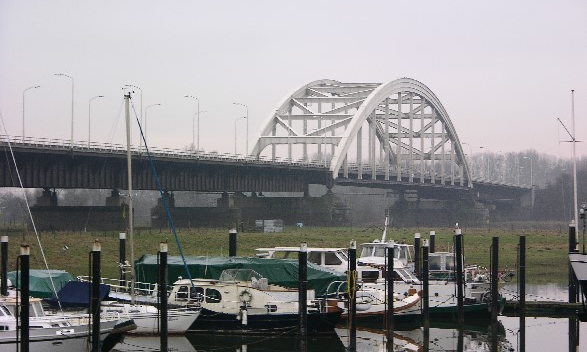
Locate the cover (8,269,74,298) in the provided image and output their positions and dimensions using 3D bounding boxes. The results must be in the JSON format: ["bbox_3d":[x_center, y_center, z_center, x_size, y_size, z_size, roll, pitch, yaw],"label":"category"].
[{"bbox_3d":[-10.652,4.586,86.000,2.700,1.250,2.100,-1,-1,24],"label":"cover"}]

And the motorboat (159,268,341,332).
[{"bbox_3d":[-2.170,4.926,81.200,7.600,2.550,2.700,-1,-1,24],"label":"motorboat"}]

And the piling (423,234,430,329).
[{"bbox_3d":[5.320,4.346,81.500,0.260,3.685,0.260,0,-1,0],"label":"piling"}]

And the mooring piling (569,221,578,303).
[{"bbox_3d":[13.738,4.325,100.000,0.320,4.227,0.320,0,-1,0],"label":"mooring piling"}]

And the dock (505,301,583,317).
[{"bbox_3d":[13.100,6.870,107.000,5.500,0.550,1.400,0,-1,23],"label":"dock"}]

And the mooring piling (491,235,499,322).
[{"bbox_3d":[9.630,4.940,97.500,0.280,4.000,0.280,0,-1,23],"label":"mooring piling"}]

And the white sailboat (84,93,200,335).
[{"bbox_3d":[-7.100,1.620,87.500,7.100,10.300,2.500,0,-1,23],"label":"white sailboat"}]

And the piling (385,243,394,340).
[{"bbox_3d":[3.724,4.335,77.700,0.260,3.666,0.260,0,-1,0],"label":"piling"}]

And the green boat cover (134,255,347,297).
[{"bbox_3d":[-2.500,4.700,96.000,9.500,2.000,2.600,0,-1,23],"label":"green boat cover"}]

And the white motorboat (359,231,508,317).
[{"bbox_3d":[6.750,4.970,102.300,8.300,4.300,3.000,0,-1,23],"label":"white motorboat"}]

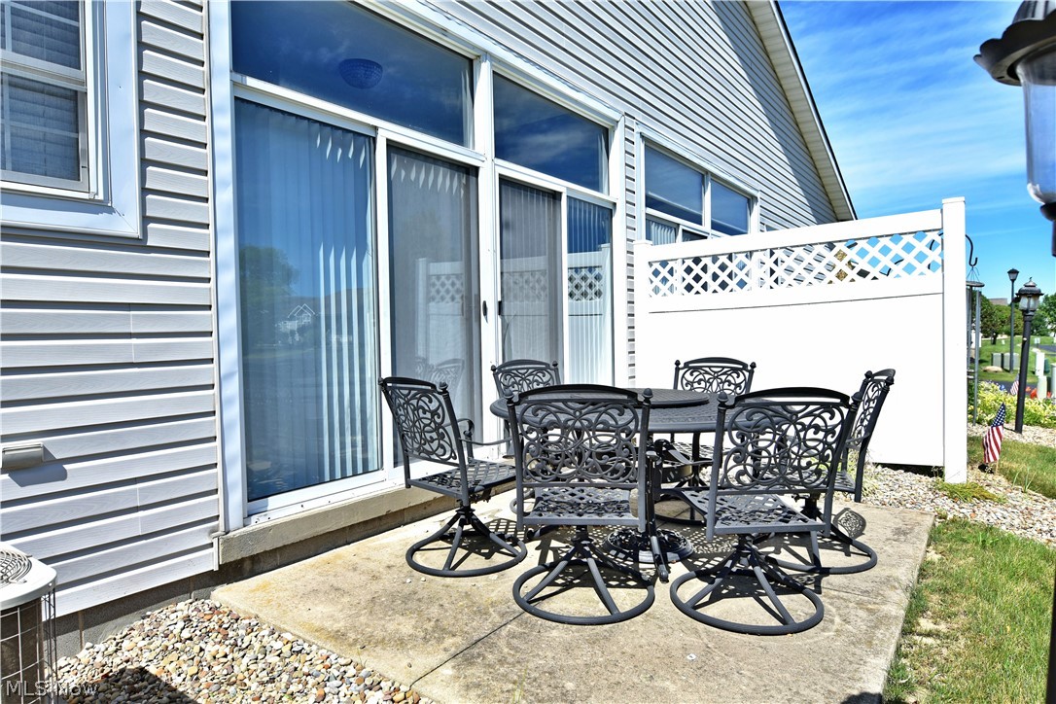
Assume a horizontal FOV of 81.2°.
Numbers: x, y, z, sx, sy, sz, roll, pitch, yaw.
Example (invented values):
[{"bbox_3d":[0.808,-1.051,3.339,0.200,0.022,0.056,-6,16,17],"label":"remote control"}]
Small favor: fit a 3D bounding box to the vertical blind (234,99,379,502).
[{"bbox_3d":[-1.093,-0.253,3.165,0.060,1.906,0.833,0,1,37],"label":"vertical blind"}]

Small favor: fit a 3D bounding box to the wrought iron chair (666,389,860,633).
[{"bbox_3d":[0.875,0.553,2.472,0.610,0.920,0.640,-1,1,-9],"label":"wrought iron chair"}]

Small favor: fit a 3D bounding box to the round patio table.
[{"bbox_3d":[0.580,0.630,3.151,1.530,0.750,1.530,-1,1,0],"label":"round patio table"}]

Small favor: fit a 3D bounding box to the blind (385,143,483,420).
[{"bbox_3d":[-0.565,-0.294,3.866,0.060,1.922,0.827,0,1,37],"label":"blind"}]

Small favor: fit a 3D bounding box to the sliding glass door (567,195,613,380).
[{"bbox_3d":[0.552,-0.348,5.348,0.060,1.915,0.773,0,1,37],"label":"sliding glass door"}]

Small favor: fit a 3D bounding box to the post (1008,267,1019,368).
[{"bbox_3d":[16.525,-1.061,21.000,0.340,3.500,0.340,0,1,37],"label":"post"}]

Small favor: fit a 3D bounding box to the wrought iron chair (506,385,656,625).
[{"bbox_3d":[0.223,0.564,2.576,0.610,0.920,0.640,-1,1,6],"label":"wrought iron chair"}]

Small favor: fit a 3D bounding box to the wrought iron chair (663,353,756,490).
[{"bbox_3d":[1.048,0.522,3.830,0.610,0.920,0.640,0,2,41],"label":"wrought iron chair"}]

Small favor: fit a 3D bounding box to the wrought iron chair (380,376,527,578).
[{"bbox_3d":[-0.329,0.565,3.086,0.640,0.920,0.610,-2,2,-44],"label":"wrought iron chair"}]

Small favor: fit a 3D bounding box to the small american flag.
[{"bbox_3d":[3.595,0.641,4.750,0.200,0.500,0.100,0,1,37],"label":"small american flag"}]

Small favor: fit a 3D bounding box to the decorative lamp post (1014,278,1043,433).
[{"bbox_3d":[6.079,0.041,7.500,0.270,1.870,0.270,3,1,37],"label":"decorative lamp post"}]

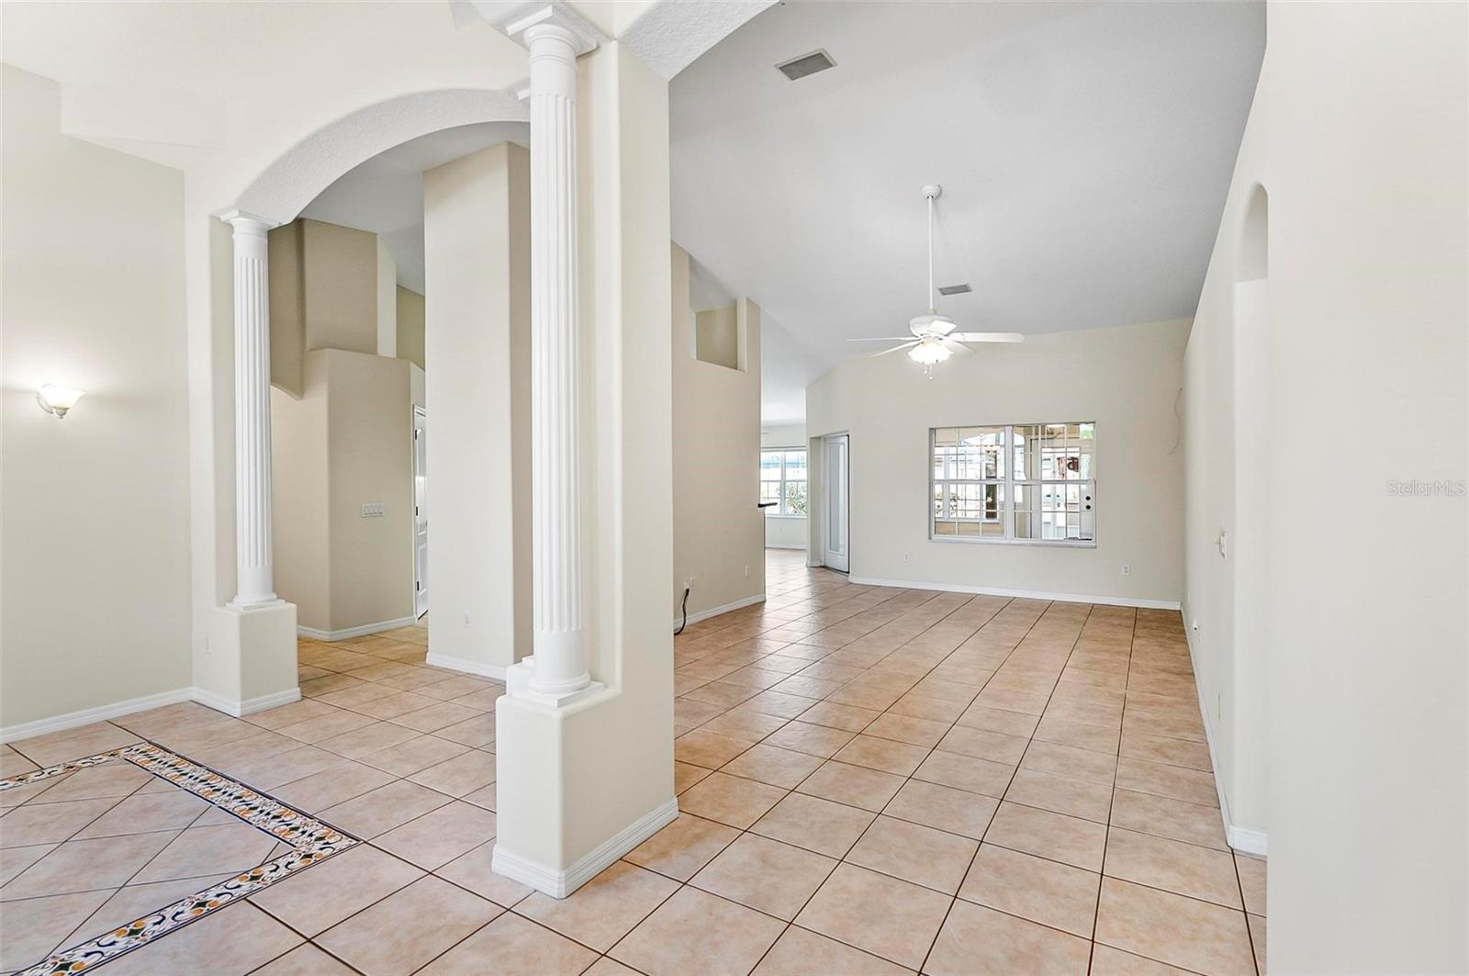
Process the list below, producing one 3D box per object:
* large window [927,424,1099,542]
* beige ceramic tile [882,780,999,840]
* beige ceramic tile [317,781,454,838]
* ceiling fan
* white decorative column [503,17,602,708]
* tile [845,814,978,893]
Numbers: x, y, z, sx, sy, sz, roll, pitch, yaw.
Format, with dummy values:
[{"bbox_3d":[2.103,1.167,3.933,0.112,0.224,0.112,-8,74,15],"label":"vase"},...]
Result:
[{"bbox_3d":[3.277,-0.039,7.796,1.881,1.400,0.100,0,1,31],"label":"large window"},{"bbox_3d":[0.898,1.382,2.813,0.411,0.010,0.411,0,1,31],"label":"beige ceramic tile"},{"bbox_3d":[-1.508,1.390,2.829,0.400,0.012,0.400,0,1,31],"label":"beige ceramic tile"},{"bbox_3d":[1.477,-1.583,4.900,1.280,1.400,1.280,0,0,0],"label":"ceiling fan"},{"bbox_3d":[-0.656,-0.447,2.392,0.241,2.397,0.241,0,1,31],"label":"white decorative column"},{"bbox_3d":[0.679,1.380,2.469,0.400,0.012,0.400,0,1,31],"label":"tile"}]

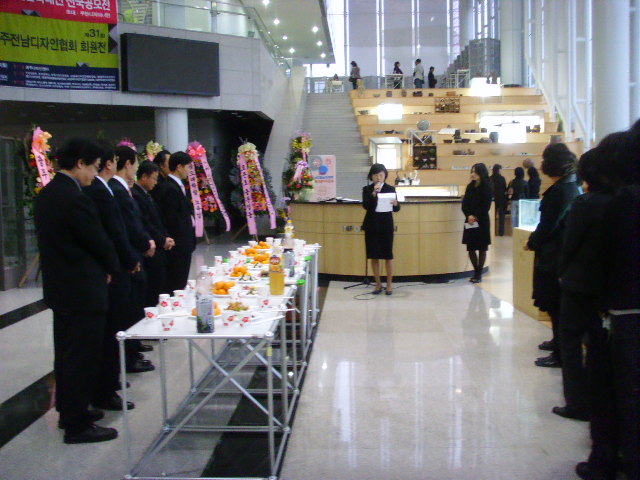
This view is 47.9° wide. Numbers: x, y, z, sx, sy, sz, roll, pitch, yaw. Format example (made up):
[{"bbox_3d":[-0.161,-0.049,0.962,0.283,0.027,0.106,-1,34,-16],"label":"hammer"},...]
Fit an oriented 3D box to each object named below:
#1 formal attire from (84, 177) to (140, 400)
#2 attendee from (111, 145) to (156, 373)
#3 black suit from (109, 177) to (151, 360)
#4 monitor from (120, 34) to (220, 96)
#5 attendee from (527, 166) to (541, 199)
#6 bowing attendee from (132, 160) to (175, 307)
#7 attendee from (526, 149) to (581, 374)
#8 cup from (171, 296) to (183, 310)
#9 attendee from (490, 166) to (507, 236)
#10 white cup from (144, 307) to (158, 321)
[{"bbox_3d":[-1.349,0.326,4.687,0.380,1.450,0.500,-2,5,-4],"label":"formal attire"},{"bbox_3d":[-1.536,0.137,5.657,0.460,1.720,0.520,-1,6,-6],"label":"attendee"},{"bbox_3d":[-1.535,0.246,5.668,0.420,1.450,0.500,-1,6,-6],"label":"black suit"},{"bbox_3d":[-3.666,-4.287,17.894,2.400,1.370,0.400,-5,7,-34],"label":"monitor"},{"bbox_3d":[5.117,-0.973,17.254,0.450,1.600,0.320,-1,5,-2],"label":"attendee"},{"bbox_3d":[-1.503,0.127,6.231,0.450,1.620,0.520,-1,6,-2],"label":"bowing attendee"},{"bbox_3d":[1.794,0.102,5.521,0.420,1.640,0.480,1,5,23],"label":"attendee"},{"bbox_3d":[-0.855,0.377,4.291,0.071,0.073,0.071,-1,6,0],"label":"cup"},{"bbox_3d":[3.820,-0.776,15.394,0.430,1.370,0.300,2,6,21],"label":"attendee"},{"bbox_3d":[-0.879,0.380,3.781,0.071,0.068,0.071,-1,5,0],"label":"white cup"}]

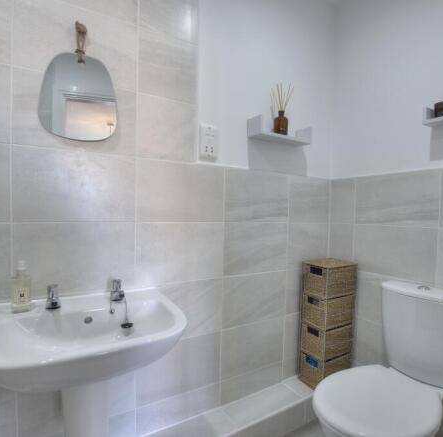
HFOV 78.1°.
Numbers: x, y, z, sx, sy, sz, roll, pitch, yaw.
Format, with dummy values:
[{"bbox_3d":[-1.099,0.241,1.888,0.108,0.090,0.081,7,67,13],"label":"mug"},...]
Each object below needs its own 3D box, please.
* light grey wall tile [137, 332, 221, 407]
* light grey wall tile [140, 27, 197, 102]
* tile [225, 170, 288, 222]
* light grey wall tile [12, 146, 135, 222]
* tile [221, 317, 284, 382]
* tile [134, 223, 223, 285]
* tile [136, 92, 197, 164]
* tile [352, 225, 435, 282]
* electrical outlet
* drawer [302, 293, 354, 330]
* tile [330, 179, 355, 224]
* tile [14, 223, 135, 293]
[{"bbox_3d":[-0.178,0.651,1.198,0.396,0.252,0.009,0,2,-30],"label":"light grey wall tile"},{"bbox_3d":[-0.216,-0.618,1.132,0.253,0.252,0.009,0,2,-30],"label":"light grey wall tile"},{"bbox_3d":[0.183,-0.101,1.376,0.393,0.247,0.010,1,1,-30],"label":"tile"},{"bbox_3d":[-0.507,-0.109,0.983,0.390,0.247,0.010,1,1,-30],"label":"light grey wall tile"},{"bbox_3d":[0.167,0.653,1.396,0.396,0.252,0.009,0,2,-30],"label":"tile"},{"bbox_3d":[-0.169,0.144,1.186,0.396,0.252,0.009,0,2,-30],"label":"tile"},{"bbox_3d":[-0.221,-0.364,1.138,0.253,0.252,0.009,0,2,-30],"label":"tile"},{"bbox_3d":[0.831,0.160,1.335,0.010,0.247,0.391,1,1,-30],"label":"tile"},{"bbox_3d":[-0.056,-0.337,1.223,0.087,0.147,0.012,1,1,-30],"label":"electrical outlet"},{"bbox_3d":[0.585,0.486,1.502,0.238,0.152,0.168,1,1,-30],"label":"drawer"},{"bbox_3d":[0.699,-0.097,1.571,0.010,0.247,0.158,1,1,-30],"label":"tile"},{"bbox_3d":[-0.510,0.143,0.986,0.393,0.252,0.010,0,1,-30],"label":"tile"}]

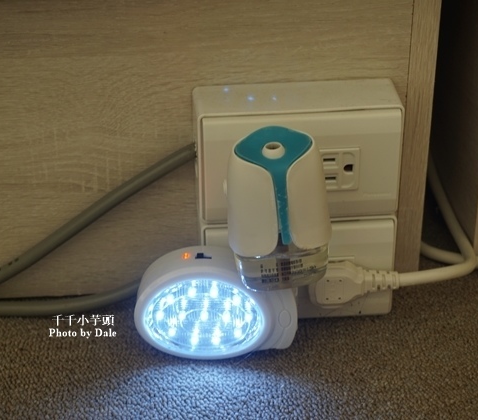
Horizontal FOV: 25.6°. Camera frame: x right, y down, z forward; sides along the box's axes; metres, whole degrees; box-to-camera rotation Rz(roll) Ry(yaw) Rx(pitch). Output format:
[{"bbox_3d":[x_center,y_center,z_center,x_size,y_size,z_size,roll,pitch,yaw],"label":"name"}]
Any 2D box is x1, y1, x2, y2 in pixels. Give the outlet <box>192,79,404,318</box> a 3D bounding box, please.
[{"bbox_3d":[0.036,-0.003,0.661,0.122,0.146,0.043,-3,29,-3],"label":"outlet"}]

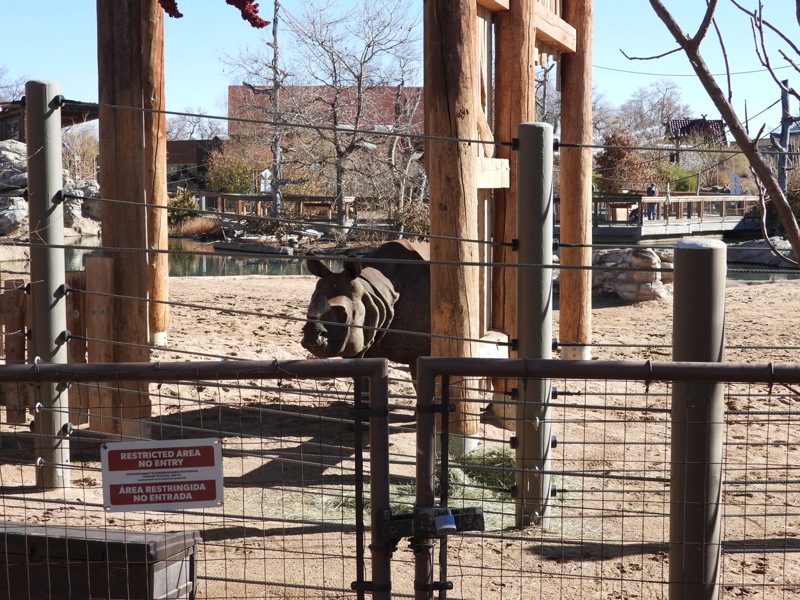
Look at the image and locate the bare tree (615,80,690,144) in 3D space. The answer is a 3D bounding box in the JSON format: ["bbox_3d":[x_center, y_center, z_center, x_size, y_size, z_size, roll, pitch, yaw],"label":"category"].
[{"bbox_3d":[18.200,-11.600,100.000,5.800,8.700,5.600,0,5,0],"label":"bare tree"}]

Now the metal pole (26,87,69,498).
[{"bbox_3d":[-2.285,-0.105,9.030,0.220,2.610,0.220,0,5,0],"label":"metal pole"}]

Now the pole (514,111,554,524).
[{"bbox_3d":[0.832,0.150,8.550,0.220,2.460,0.220,0,5,0],"label":"pole"}]

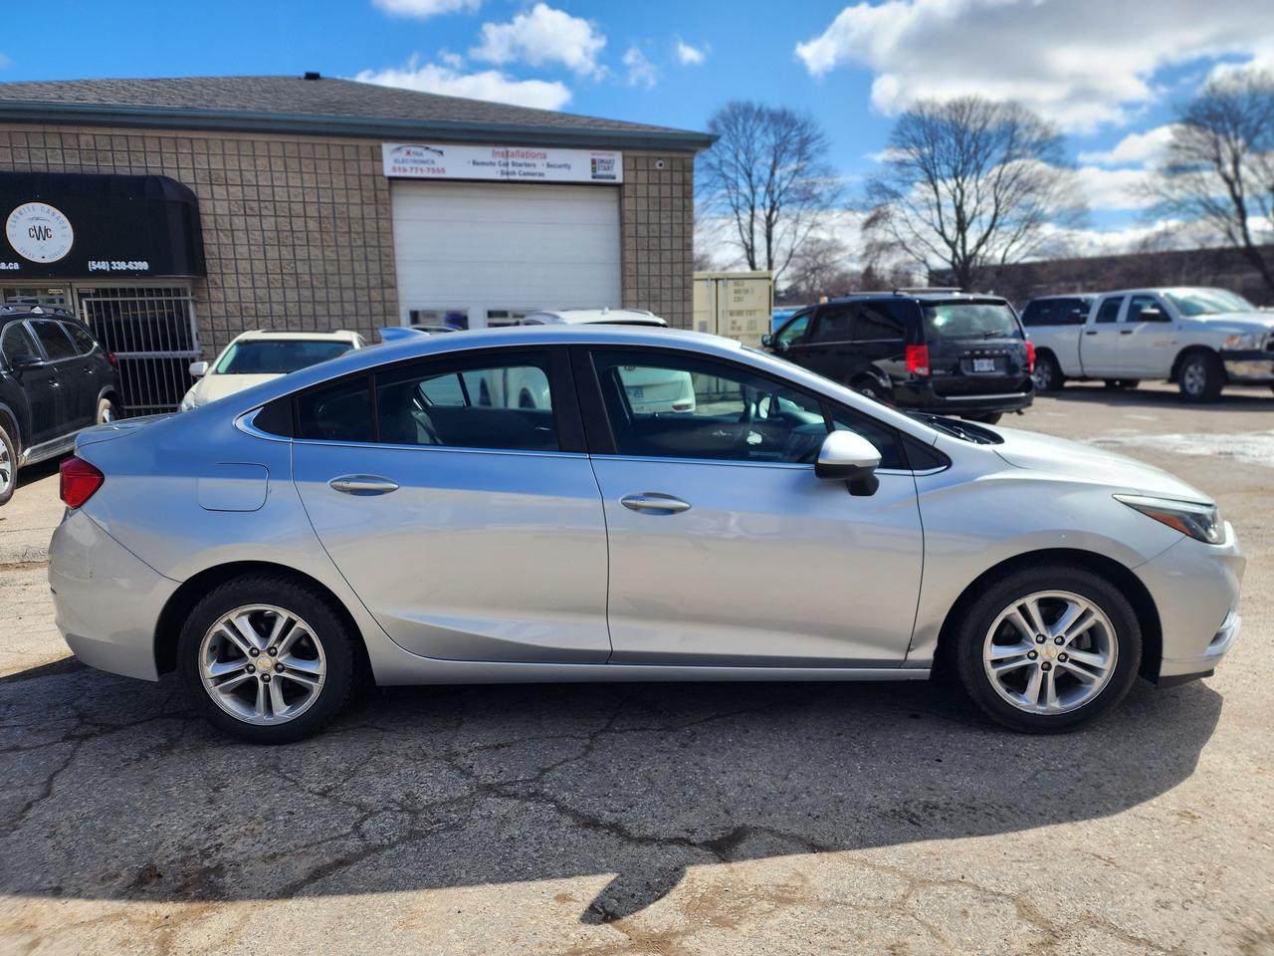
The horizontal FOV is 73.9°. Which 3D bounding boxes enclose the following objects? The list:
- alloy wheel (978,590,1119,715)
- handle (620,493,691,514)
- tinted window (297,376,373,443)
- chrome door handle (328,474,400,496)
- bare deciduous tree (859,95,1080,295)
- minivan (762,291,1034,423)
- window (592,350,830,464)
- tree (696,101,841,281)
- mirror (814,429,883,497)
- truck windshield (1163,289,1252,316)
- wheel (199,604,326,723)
[{"bbox_3d":[1.397,0.573,2.945,0.447,0.447,0.180,-1,10,2],"label":"alloy wheel"},{"bbox_3d":[0.060,0.086,2.792,0.238,0.064,0.050,-1,10,2],"label":"handle"},{"bbox_3d":[-1.043,-0.235,2.911,0.270,0.240,0.040,-1,-12,2],"label":"tinted window"},{"bbox_3d":[-0.905,0.024,2.805,0.232,0.062,0.050,-1,10,2],"label":"chrome door handle"},{"bbox_3d":[16.285,-12.402,41.521,10.800,11.790,10.260,-1,10,0],"label":"bare deciduous tree"},{"bbox_3d":[3.461,-1.804,12.746,2.010,1.770,5.130,-4,11,-16],"label":"minivan"},{"bbox_3d":[0.247,-0.243,2.892,0.810,0.420,0.050,-1,-12,2],"label":"window"},{"bbox_3d":[6.292,-12.194,41.518,7.280,11.820,7.280,-1,10,0],"label":"tree"},{"bbox_3d":[0.666,-0.054,2.697,0.200,0.210,0.220,-1,10,2],"label":"mirror"},{"bbox_3d":[9.660,-2.965,14.380,1.480,0.700,0.120,-4,-31,-17],"label":"truck windshield"},{"bbox_3d":[-1.291,0.634,3.025,0.447,0.447,0.180,-1,10,2],"label":"wheel"}]

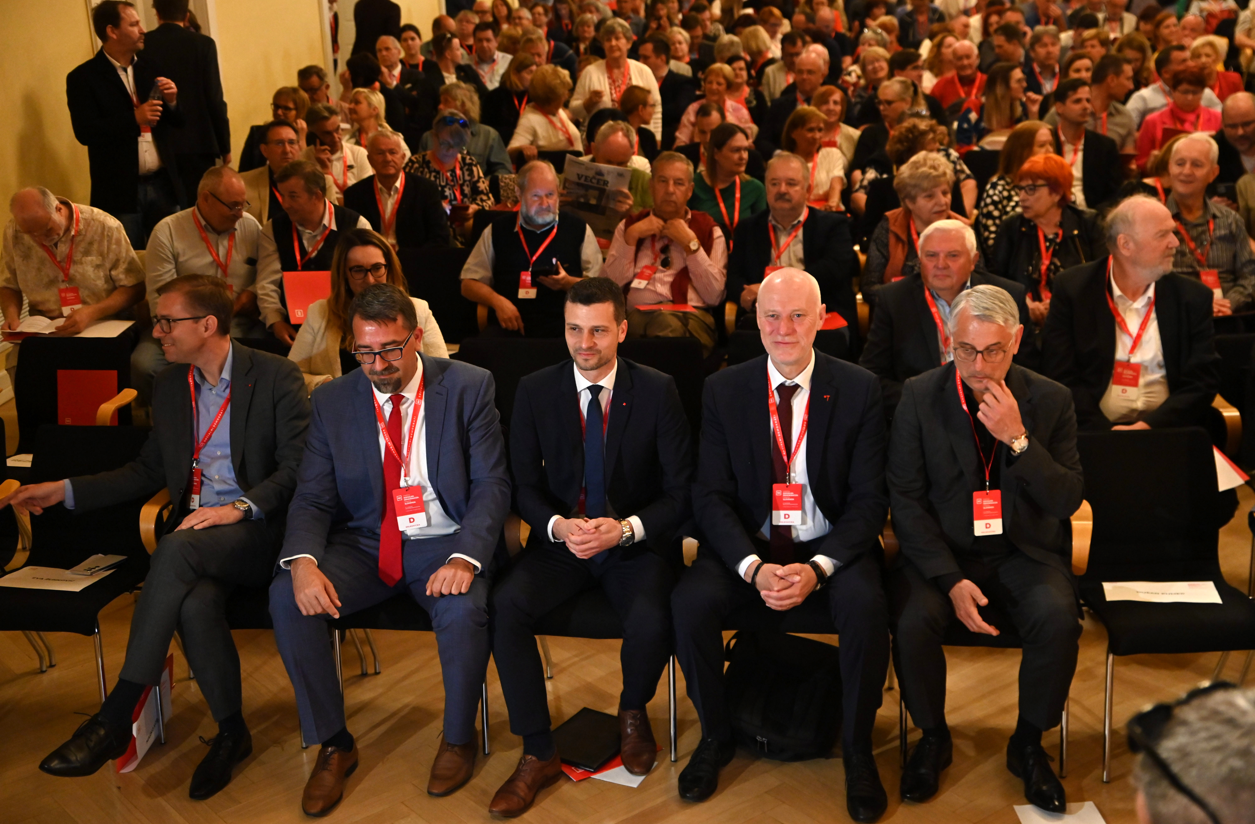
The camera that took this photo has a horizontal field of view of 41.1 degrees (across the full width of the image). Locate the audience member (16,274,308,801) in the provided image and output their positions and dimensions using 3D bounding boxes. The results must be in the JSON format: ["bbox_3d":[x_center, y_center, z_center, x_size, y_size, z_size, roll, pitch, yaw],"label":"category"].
[{"bbox_3d":[-1.295,0.288,4.591,0.757,1.310,0.726,4,19,17],"label":"audience member"}]

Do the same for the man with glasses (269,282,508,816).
[{"bbox_3d":[-0.623,0.323,4.437,0.610,1.280,0.760,-1,18,5],"label":"man with glasses"}]

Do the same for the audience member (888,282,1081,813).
[{"bbox_3d":[0.955,0.340,4.433,0.540,1.300,0.740,1,17,6],"label":"audience member"}]

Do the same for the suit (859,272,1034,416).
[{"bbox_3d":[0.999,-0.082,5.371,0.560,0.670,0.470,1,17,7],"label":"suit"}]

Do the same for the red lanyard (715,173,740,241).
[{"bbox_3d":[0.466,-0.919,7.695,0.130,0.350,0.130,0,17,4],"label":"red lanyard"}]

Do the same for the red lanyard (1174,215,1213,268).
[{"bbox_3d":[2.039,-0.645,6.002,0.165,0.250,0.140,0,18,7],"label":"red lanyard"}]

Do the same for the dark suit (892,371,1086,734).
[{"bbox_3d":[0.902,0.342,4.235,0.510,0.880,0.640,0,18,8],"label":"dark suit"}]

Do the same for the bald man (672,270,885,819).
[{"bbox_3d":[0.393,0.306,4.232,0.560,1.330,0.720,0,18,8],"label":"bald man"}]

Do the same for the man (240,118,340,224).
[{"bbox_3d":[-1.489,-0.633,7.418,0.540,1.300,0.720,0,18,7],"label":"man"}]

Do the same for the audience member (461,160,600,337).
[{"bbox_3d":[-0.387,-0.254,6.189,0.570,1.290,0.800,-1,18,5],"label":"audience member"}]

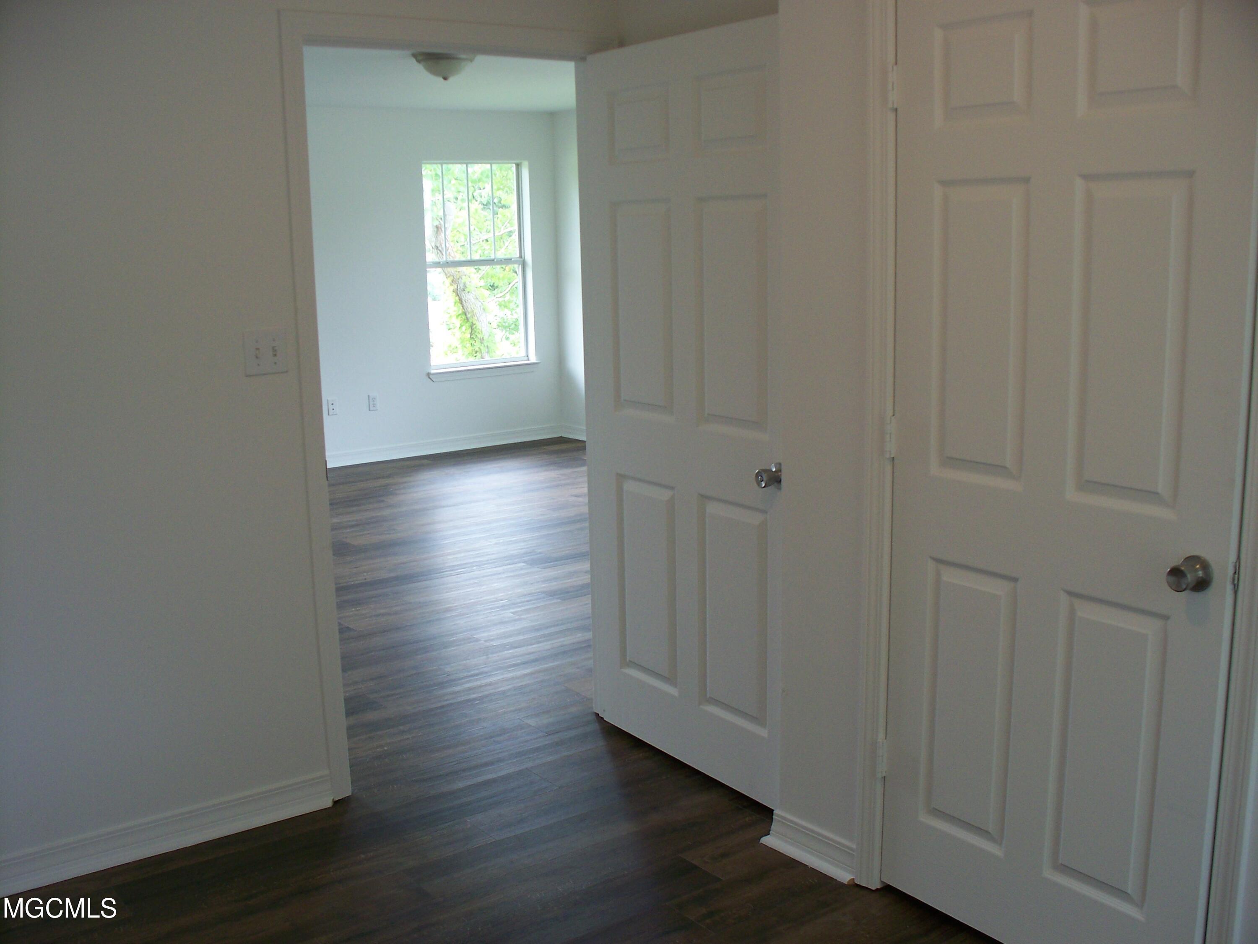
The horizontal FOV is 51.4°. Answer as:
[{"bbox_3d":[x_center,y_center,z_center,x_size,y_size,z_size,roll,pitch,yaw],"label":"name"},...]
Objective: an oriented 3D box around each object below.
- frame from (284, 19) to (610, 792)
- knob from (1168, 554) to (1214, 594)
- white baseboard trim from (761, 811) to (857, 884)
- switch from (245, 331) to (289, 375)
[{"bbox_3d":[-0.464,-0.190,3.800,1.030,2.110,0.140,-9,13,-34],"label":"frame"},{"bbox_3d":[0.983,0.185,2.307,0.063,0.066,0.066,-9,13,-35],"label":"knob"},{"bbox_3d":[0.442,0.929,3.251,0.032,0.085,0.293,-9,13,-35],"label":"white baseboard trim"},{"bbox_3d":[-0.937,-0.308,3.371,0.114,0.114,0.018,-9,13,-34],"label":"switch"}]

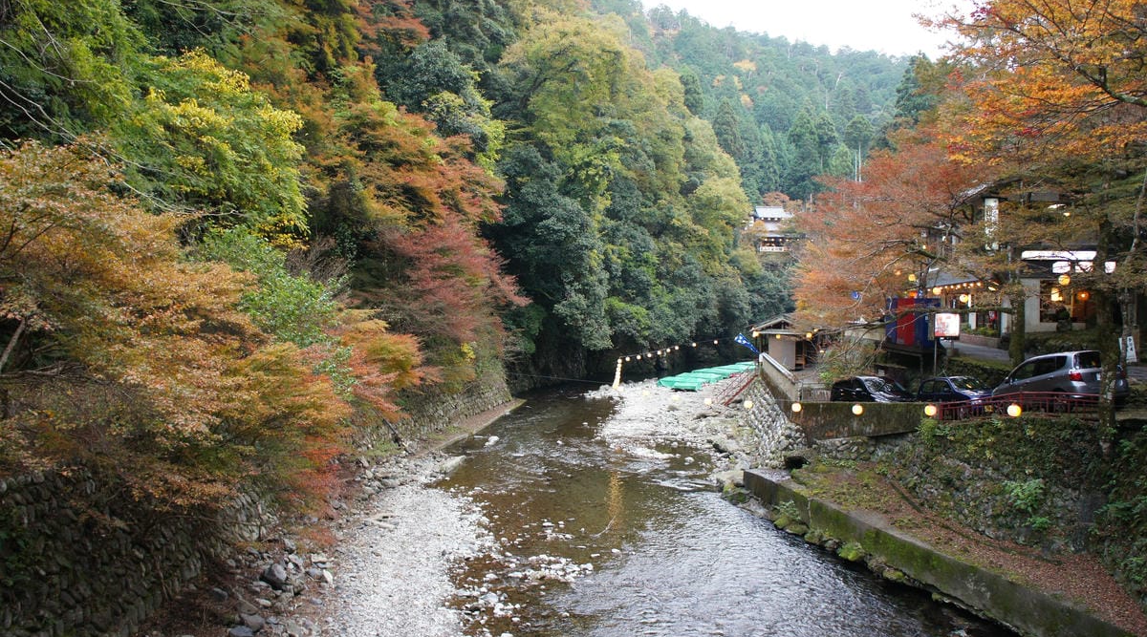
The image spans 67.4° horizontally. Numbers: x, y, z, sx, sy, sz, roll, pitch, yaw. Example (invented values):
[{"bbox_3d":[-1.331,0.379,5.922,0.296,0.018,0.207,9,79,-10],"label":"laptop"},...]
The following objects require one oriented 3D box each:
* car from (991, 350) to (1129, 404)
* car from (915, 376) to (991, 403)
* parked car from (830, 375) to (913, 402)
[{"bbox_3d":[13.450,1.870,23.970,1.675,1.520,3.830,0,-8,-8],"label":"car"},{"bbox_3d":[13.520,2.800,30.100,1.460,1.450,3.380,0,-3,-12],"label":"car"},{"bbox_3d":[11.200,2.850,31.800,1.710,1.440,4.450,0,-1,-8],"label":"parked car"}]

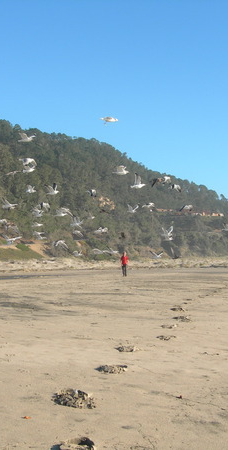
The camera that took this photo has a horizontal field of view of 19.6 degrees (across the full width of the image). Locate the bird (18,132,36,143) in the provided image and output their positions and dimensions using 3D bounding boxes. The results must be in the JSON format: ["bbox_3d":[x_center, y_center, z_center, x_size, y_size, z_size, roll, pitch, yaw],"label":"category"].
[{"bbox_3d":[-2.955,-2.989,22.500,0.550,0.320,1.050,-1,-3,17],"label":"bird"}]

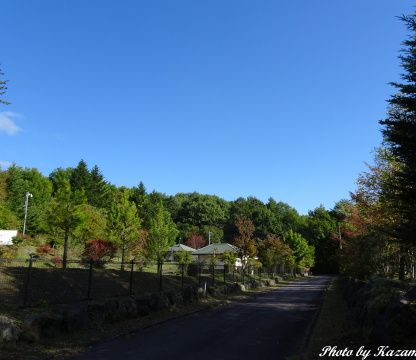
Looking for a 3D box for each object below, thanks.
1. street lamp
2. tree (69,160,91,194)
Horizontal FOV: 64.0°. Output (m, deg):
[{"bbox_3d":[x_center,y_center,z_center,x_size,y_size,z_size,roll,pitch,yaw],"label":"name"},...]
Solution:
[{"bbox_3d":[-20.667,4.111,38.000,0.850,5.386,0.350,-5,-15,19],"label":"street lamp"},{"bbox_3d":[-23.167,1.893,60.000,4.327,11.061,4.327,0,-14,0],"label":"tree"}]

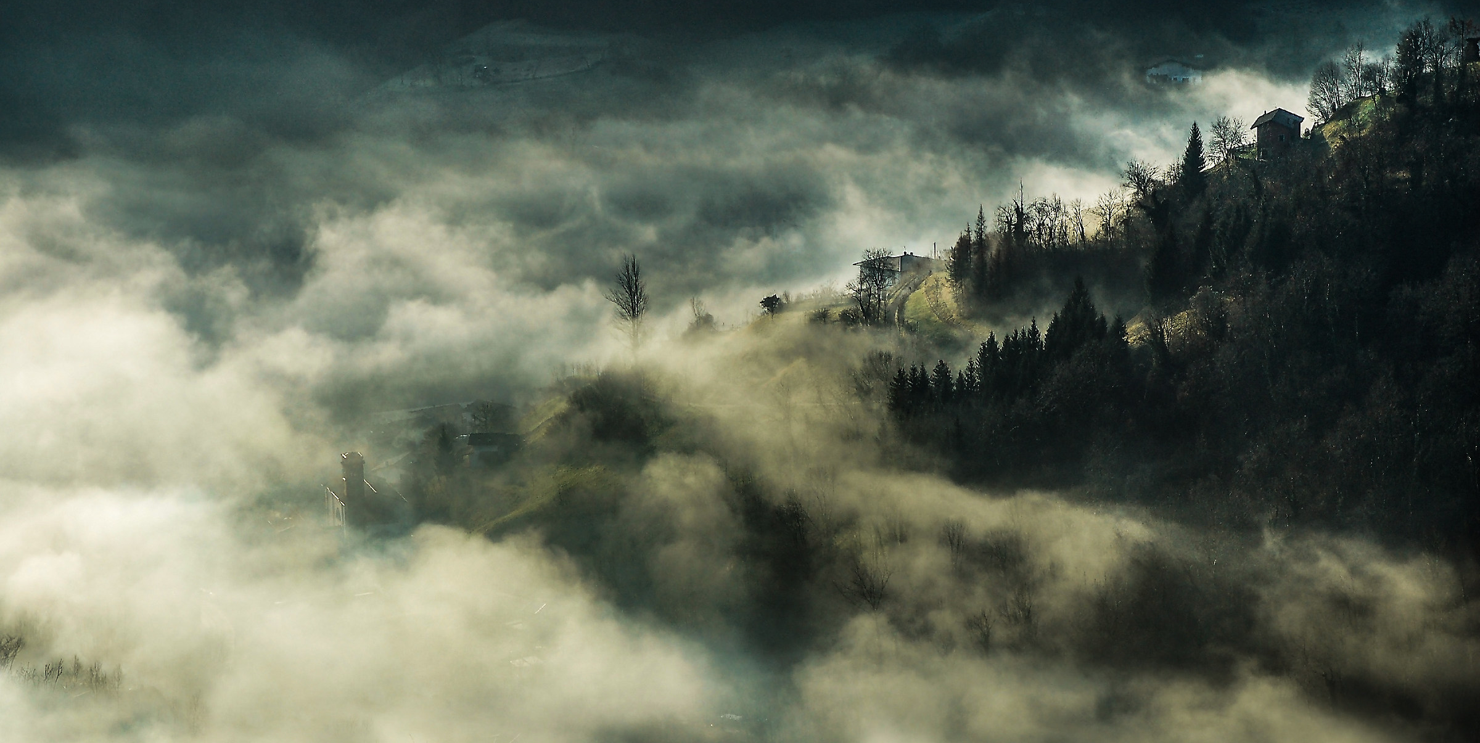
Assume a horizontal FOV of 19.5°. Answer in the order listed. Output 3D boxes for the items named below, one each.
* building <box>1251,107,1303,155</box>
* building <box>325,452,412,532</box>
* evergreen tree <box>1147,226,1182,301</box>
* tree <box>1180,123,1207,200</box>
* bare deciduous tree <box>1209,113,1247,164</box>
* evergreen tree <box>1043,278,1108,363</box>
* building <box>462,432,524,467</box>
[{"bbox_3d":[107.340,-47.490,860.030,8.800,8.000,10.300,4,14,15],"label":"building"},{"bbox_3d":[-81.340,26.420,946.140,14.200,17.000,17.000,-4,13,-18],"label":"building"},{"bbox_3d":[72.450,-18.670,736.210,6.150,12.160,6.150,1,12,6],"label":"evergreen tree"},{"bbox_3d":[81.440,-37.710,774.820,4.810,13.840,4.810,1,12,6],"label":"tree"},{"bbox_3d":[97.780,-46.620,865.250,7.600,10.400,7.400,2,14,7],"label":"bare deciduous tree"},{"bbox_3d":[64.560,-9.760,827.430,11.000,17.000,11.000,1,14,5],"label":"evergreen tree"},{"bbox_3d":[-55.960,17.820,978.240,12.000,6.500,8.500,0,12,2],"label":"building"}]

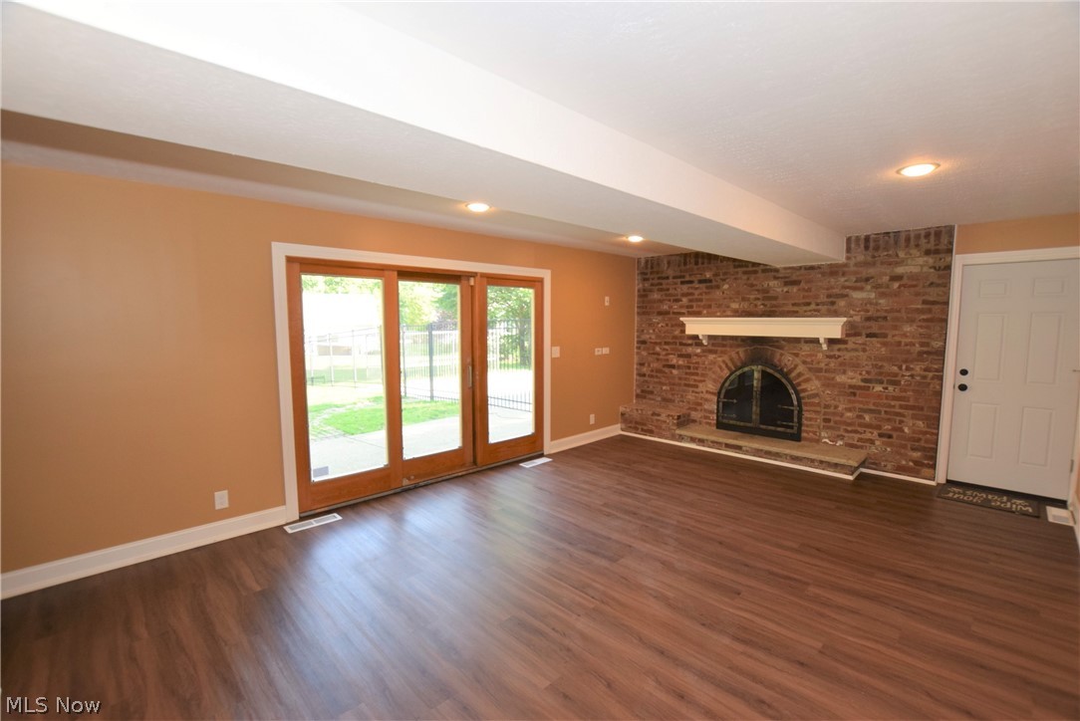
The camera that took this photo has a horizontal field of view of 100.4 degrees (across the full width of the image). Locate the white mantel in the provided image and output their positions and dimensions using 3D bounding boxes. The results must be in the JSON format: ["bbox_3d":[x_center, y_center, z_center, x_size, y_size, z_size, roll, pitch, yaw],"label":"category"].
[{"bbox_3d":[2.512,-0.325,5.242,0.220,0.345,1.810,-5,7,-44],"label":"white mantel"}]

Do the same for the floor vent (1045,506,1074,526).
[{"bbox_3d":[4.196,1.249,3.628,0.400,0.012,0.140,-5,7,-44],"label":"floor vent"}]

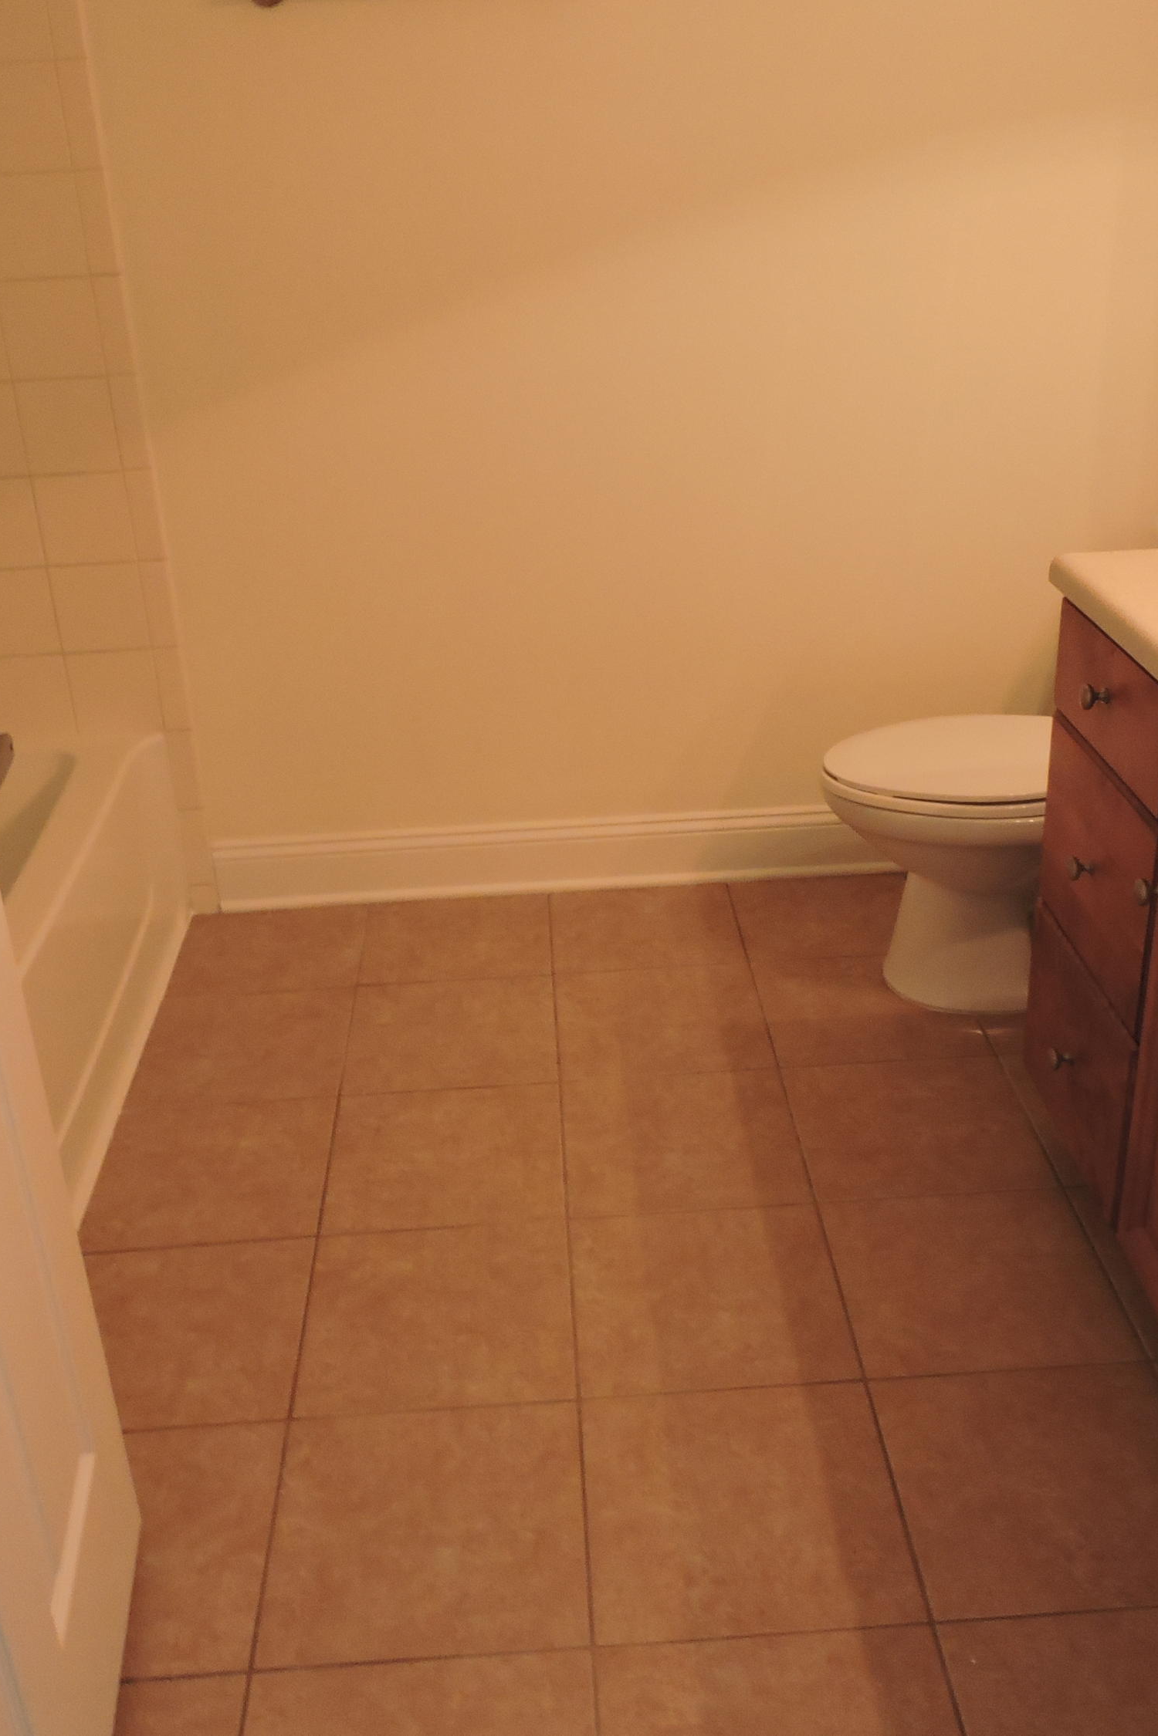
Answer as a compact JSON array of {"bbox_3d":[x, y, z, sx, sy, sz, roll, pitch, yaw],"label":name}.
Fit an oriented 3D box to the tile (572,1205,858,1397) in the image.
[{"bbox_3d":[0.162,0.537,2.018,0.327,0.010,0.327,-3,25,-1],"label":"tile"}]

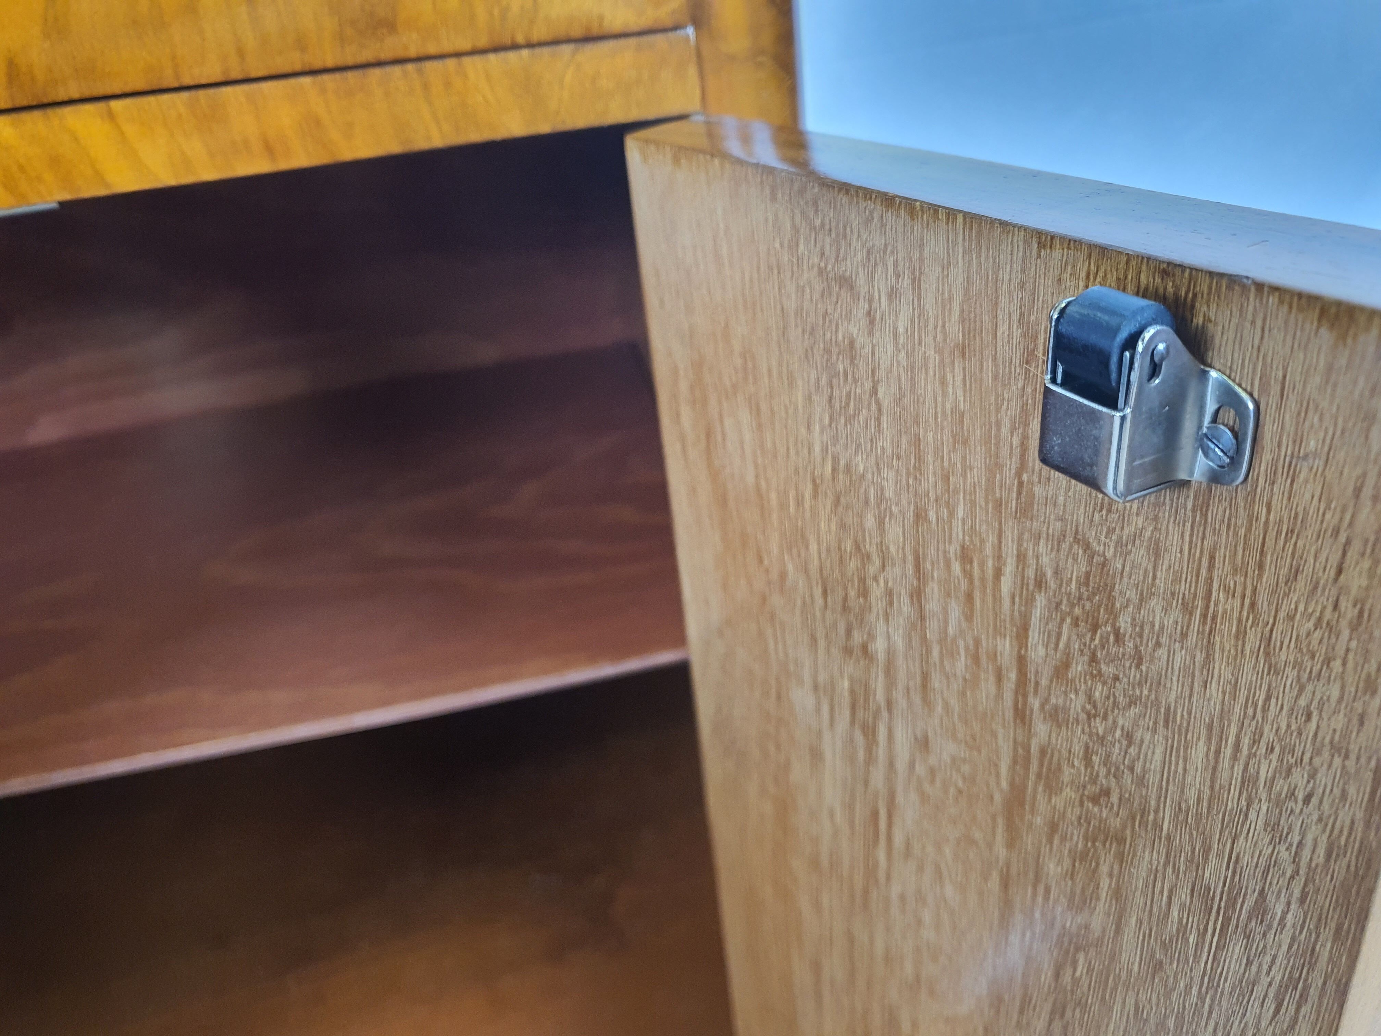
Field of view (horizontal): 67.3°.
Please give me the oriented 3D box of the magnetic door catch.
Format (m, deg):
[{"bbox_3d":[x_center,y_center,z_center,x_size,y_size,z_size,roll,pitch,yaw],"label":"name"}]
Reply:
[{"bbox_3d":[0.070,-0.022,0.173,0.016,0.031,0.043,-15,27,-18],"label":"magnetic door catch"}]

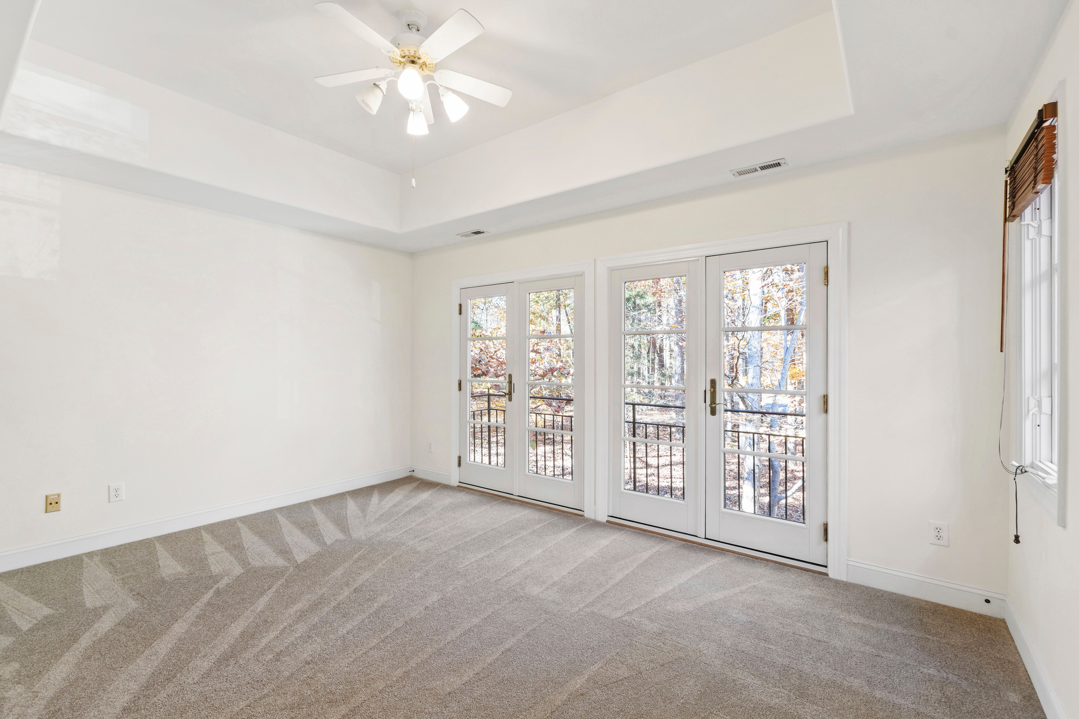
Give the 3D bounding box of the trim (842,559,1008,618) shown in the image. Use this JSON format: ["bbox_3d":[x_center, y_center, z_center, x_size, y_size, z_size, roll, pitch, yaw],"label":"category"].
[{"bbox_3d":[2.047,1.224,2.418,0.647,0.122,0.018,0,0,36],"label":"trim"}]

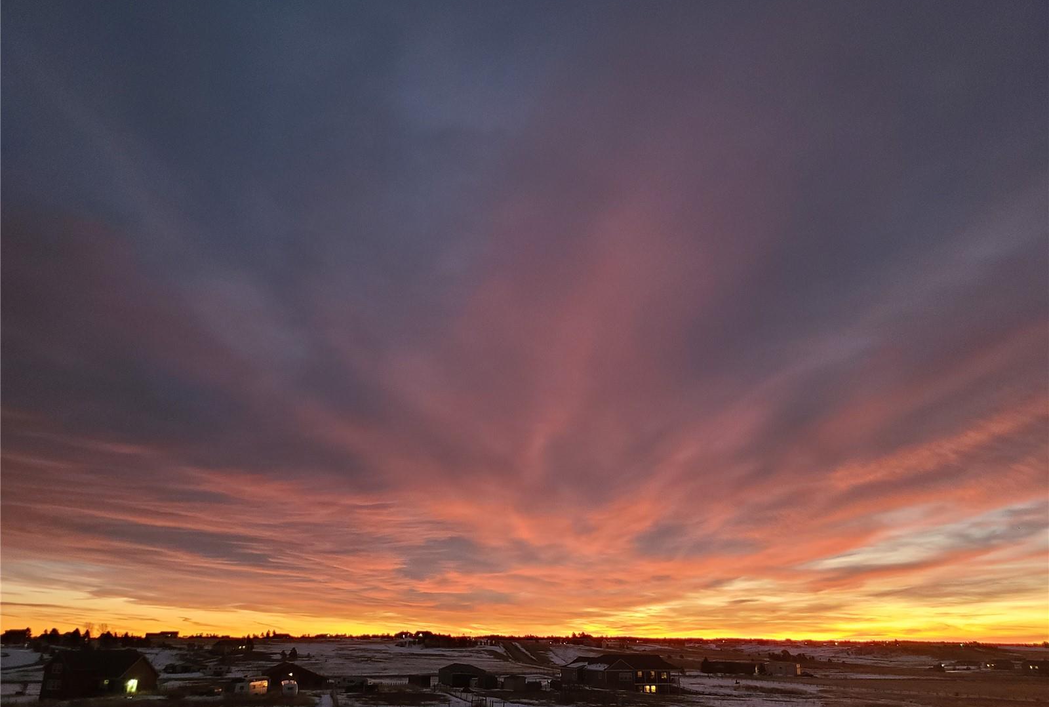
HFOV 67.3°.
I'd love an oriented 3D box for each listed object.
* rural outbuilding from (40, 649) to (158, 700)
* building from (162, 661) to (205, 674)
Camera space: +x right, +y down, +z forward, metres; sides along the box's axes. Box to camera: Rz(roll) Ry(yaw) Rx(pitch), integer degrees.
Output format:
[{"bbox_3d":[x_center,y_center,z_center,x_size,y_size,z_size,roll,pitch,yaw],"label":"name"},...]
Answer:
[{"bbox_3d":[-79.050,59.380,146.510,15.420,7.890,13.000,17,-26,-39],"label":"rural outbuilding"},{"bbox_3d":[-91.700,85.090,212.970,9.040,2.720,7.000,3,-20,-9],"label":"building"}]

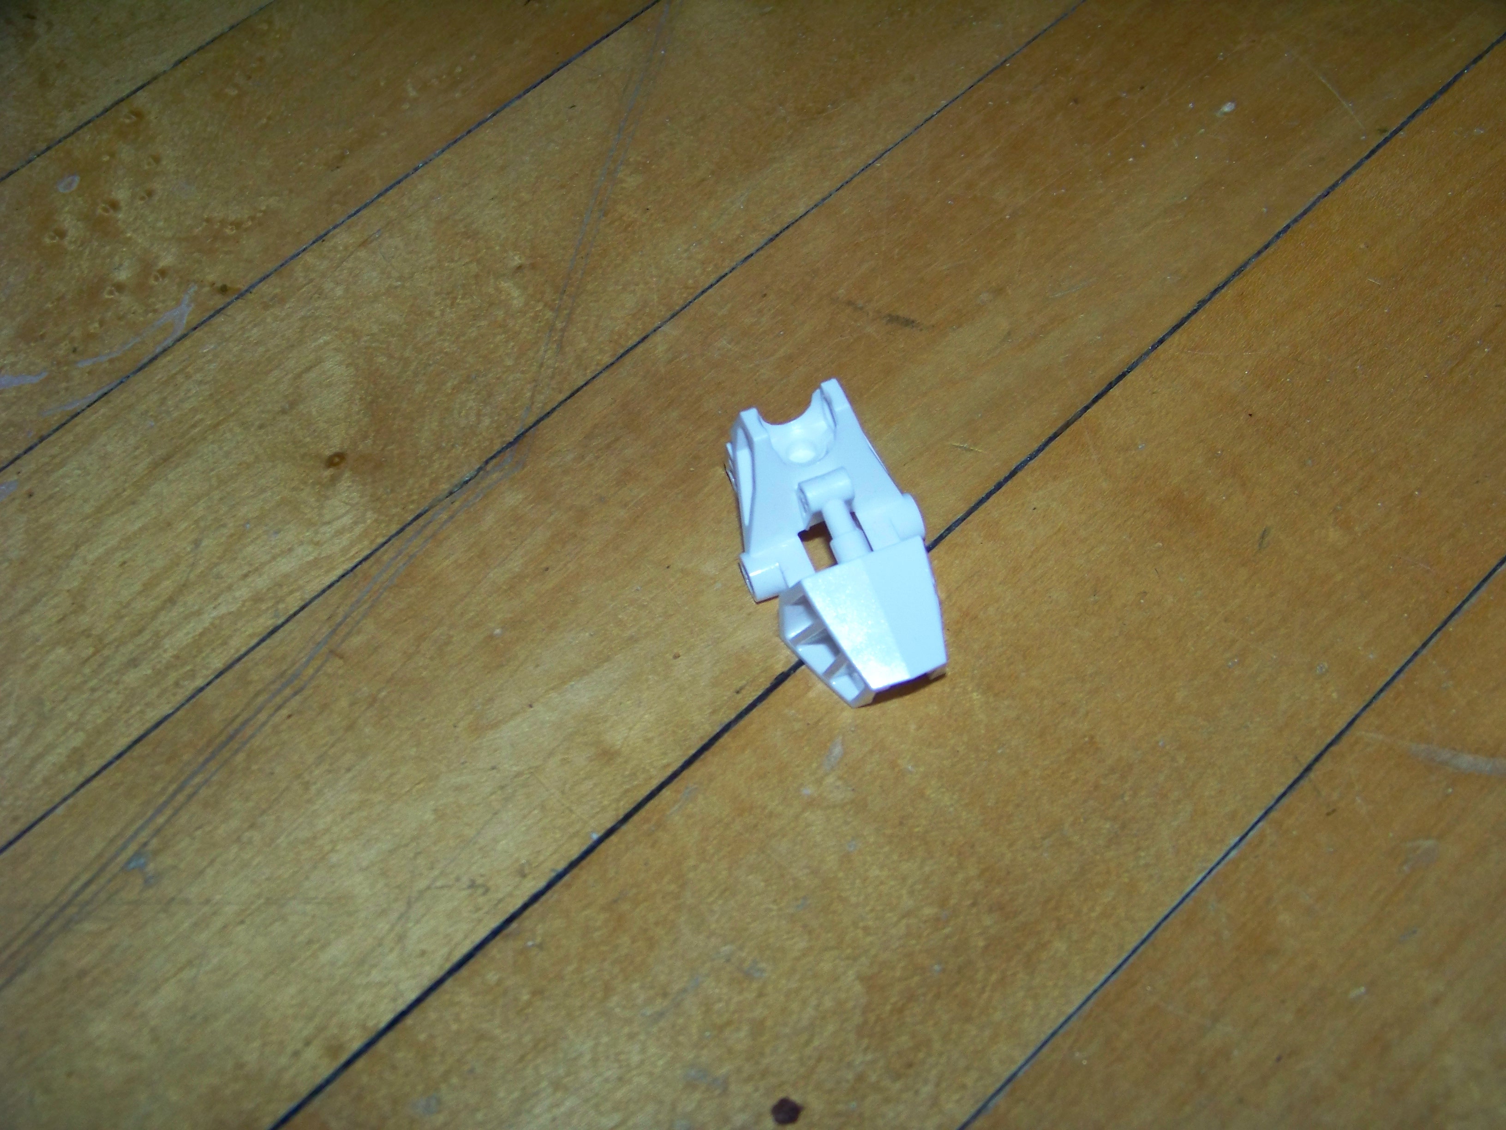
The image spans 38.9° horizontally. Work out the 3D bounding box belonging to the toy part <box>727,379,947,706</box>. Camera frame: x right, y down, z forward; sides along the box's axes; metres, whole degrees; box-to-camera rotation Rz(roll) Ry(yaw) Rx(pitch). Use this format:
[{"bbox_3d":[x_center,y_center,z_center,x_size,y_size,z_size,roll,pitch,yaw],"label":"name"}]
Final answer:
[{"bbox_3d":[0.011,-0.005,0.279,0.025,0.023,0.049,-20,54,-7],"label":"toy part"}]

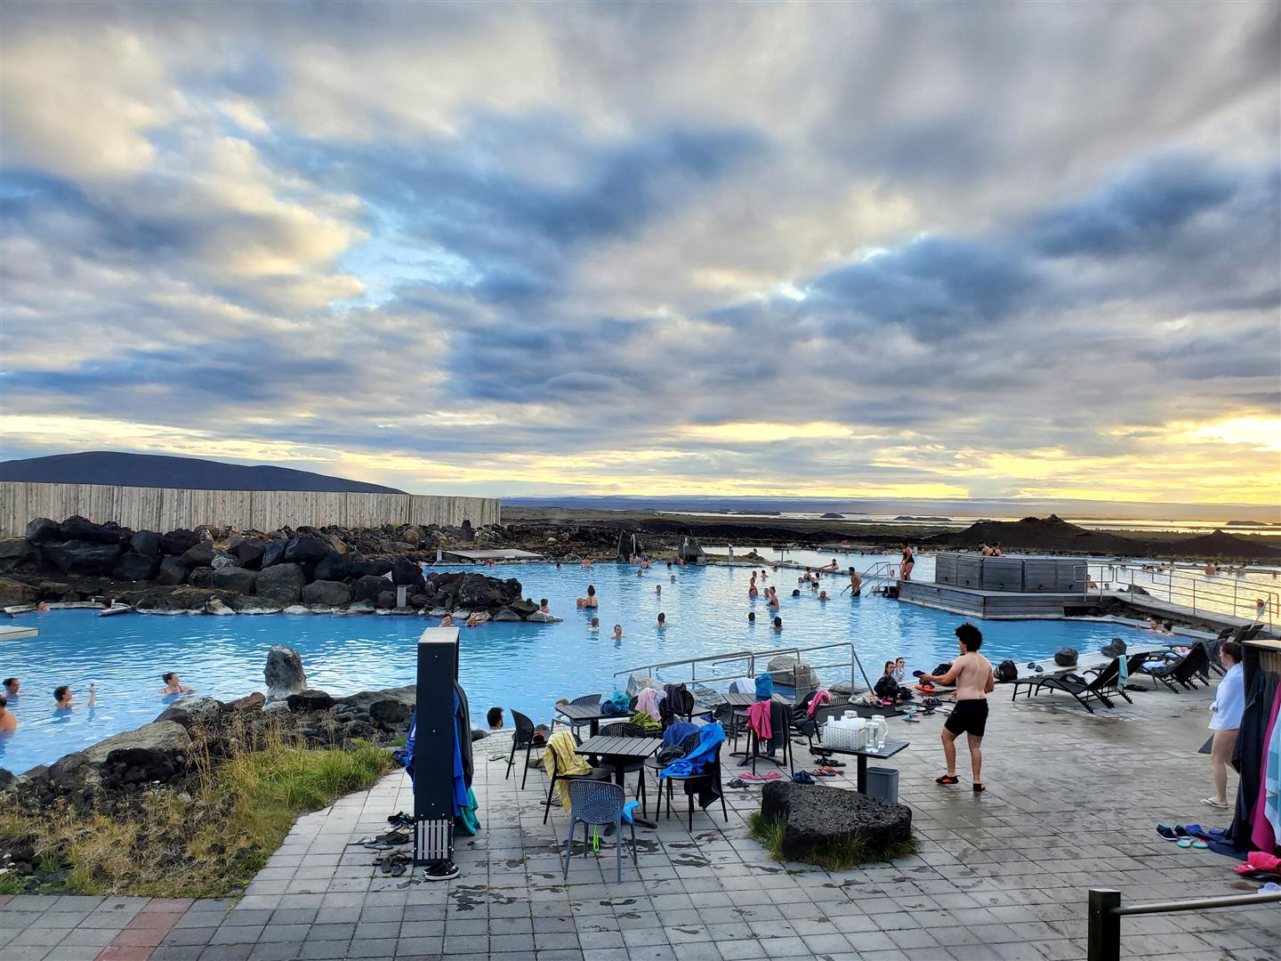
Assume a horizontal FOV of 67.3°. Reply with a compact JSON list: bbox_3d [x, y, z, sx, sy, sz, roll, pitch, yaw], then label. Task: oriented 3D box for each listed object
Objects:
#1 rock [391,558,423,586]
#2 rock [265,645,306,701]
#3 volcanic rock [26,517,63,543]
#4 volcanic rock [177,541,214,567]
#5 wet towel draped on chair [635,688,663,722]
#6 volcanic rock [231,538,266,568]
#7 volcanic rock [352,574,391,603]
[{"bbox_3d":[-7.328,2.884,30.300,1.000,0.900,0.950,1,-1,-14],"label":"rock"},{"bbox_3d":[-5.789,3.152,15.700,0.660,0.930,0.600,1,-2,-20],"label":"rock"},{"bbox_3d":[-18.406,1.573,29.666,1.150,0.870,0.980,1,-2,-32],"label":"volcanic rock"},{"bbox_3d":[-14.900,2.486,32.300,1.250,0.920,1.000,1,-2,-25],"label":"volcanic rock"},{"bbox_3d":[0.104,2.738,11.750,0.360,0.410,0.200,0,-2,18],"label":"wet towel draped on chair"},{"bbox_3d":[-11.709,2.169,28.752,1.000,0.870,0.900,1,-2,-22],"label":"volcanic rock"},{"bbox_3d":[-8.223,3.314,29.500,1.150,0.880,1.000,1,-1,-15],"label":"volcanic rock"}]

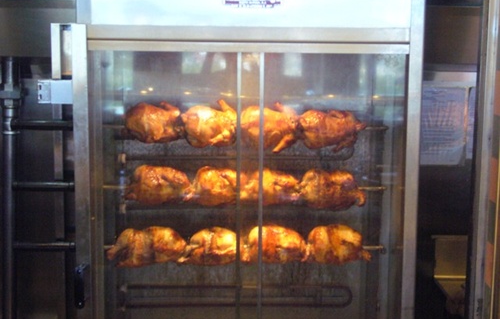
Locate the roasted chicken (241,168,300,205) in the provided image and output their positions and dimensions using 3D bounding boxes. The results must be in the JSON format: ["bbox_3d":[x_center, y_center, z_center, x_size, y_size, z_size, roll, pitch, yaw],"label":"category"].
[{"bbox_3d":[0.069,0.092,2.803,0.194,0.120,0.140,0,8,-2],"label":"roasted chicken"}]

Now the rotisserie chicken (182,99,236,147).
[{"bbox_3d":[-0.138,-0.120,2.880,0.200,0.165,0.155,0,7,-2],"label":"rotisserie chicken"}]

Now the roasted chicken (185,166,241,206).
[{"bbox_3d":[-0.120,0.090,2.796,0.191,0.123,0.140,0,8,-2],"label":"roasted chicken"}]

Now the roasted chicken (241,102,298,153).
[{"bbox_3d":[0.065,-0.106,2.776,0.186,0.154,0.150,0,8,-2],"label":"roasted chicken"}]

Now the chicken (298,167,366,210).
[{"bbox_3d":[0.279,0.101,2.811,0.218,0.130,0.140,0,8,-2],"label":"chicken"}]

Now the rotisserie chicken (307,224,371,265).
[{"bbox_3d":[0.300,0.288,2.837,0.217,0.125,0.140,0,8,-2],"label":"rotisserie chicken"}]

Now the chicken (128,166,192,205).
[{"bbox_3d":[-0.304,0.085,2.788,0.207,0.126,0.140,0,8,-2],"label":"chicken"}]

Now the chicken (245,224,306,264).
[{"bbox_3d":[0.083,0.287,2.829,0.210,0.124,0.140,0,8,-2],"label":"chicken"}]

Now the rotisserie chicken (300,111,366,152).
[{"bbox_3d":[0.274,-0.096,2.785,0.219,0.135,0.150,0,8,-2],"label":"rotisserie chicken"}]

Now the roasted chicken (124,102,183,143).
[{"bbox_3d":[-0.318,-0.120,2.760,0.185,0.125,0.150,0,8,-2],"label":"roasted chicken"}]

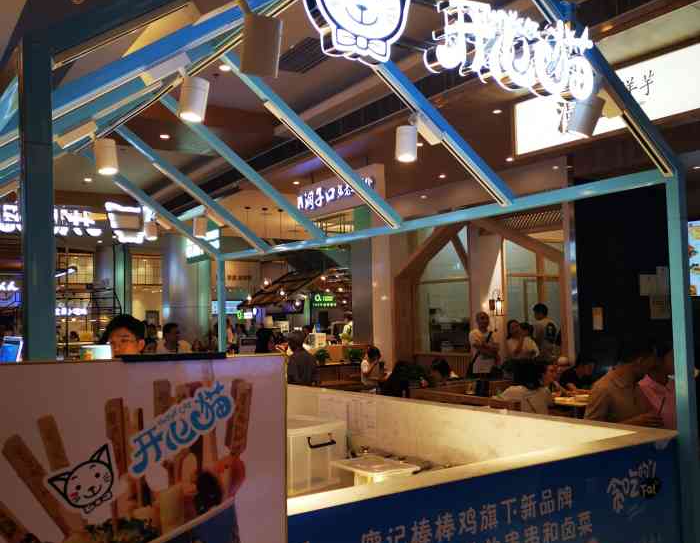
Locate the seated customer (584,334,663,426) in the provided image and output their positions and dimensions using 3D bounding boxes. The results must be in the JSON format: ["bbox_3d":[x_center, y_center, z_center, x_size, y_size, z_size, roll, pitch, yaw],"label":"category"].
[{"bbox_3d":[2.047,1.228,5.376,0.720,1.360,0.520,0,-4,-22],"label":"seated customer"}]

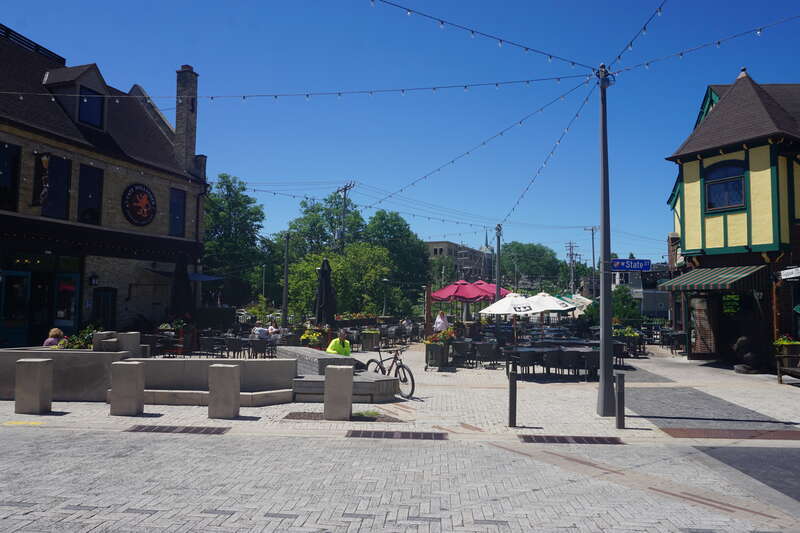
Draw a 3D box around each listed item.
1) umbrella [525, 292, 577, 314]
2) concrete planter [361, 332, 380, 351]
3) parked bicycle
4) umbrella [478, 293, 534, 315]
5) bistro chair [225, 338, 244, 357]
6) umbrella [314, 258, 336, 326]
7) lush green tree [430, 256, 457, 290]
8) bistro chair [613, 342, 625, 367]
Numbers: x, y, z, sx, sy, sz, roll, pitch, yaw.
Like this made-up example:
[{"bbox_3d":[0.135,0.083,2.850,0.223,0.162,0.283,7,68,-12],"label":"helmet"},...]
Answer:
[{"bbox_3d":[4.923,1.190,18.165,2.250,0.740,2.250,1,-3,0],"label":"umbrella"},{"bbox_3d":[-1.216,3.164,22.200,0.780,0.760,0.750,1,-3,-3],"label":"concrete planter"},{"bbox_3d":[-0.222,2.194,11.270,0.600,1.050,1.740,3,-4,-37],"label":"parked bicycle"},{"bbox_3d":[3.798,2.093,18.000,2.250,2.450,2.250,1,-3,-11],"label":"umbrella"},{"bbox_3d":[-6.115,3.004,19.700,0.550,0.820,0.580,0,-3,14],"label":"bistro chair"},{"bbox_3d":[-2.655,1.461,19.000,0.740,3.420,0.740,1,-4,0],"label":"umbrella"},{"bbox_3d":[4.670,2.317,60.000,3.600,7.300,3.600,1,-4,0],"label":"lush green tree"},{"bbox_3d":[7.366,2.958,18.100,0.540,0.810,0.560,1,-4,0],"label":"bistro chair"}]

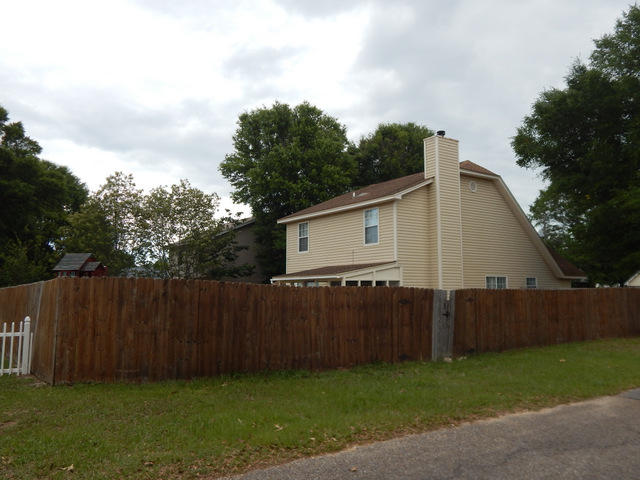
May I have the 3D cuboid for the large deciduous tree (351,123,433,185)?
[{"bbox_3d":[6.203,-1.980,43.446,8.800,16.240,8.800,-1,-6,8],"label":"large deciduous tree"}]

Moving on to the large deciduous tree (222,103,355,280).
[{"bbox_3d":[-2.274,-2.252,35.431,9.200,15.100,9.200,0,-6,-4],"label":"large deciduous tree"}]

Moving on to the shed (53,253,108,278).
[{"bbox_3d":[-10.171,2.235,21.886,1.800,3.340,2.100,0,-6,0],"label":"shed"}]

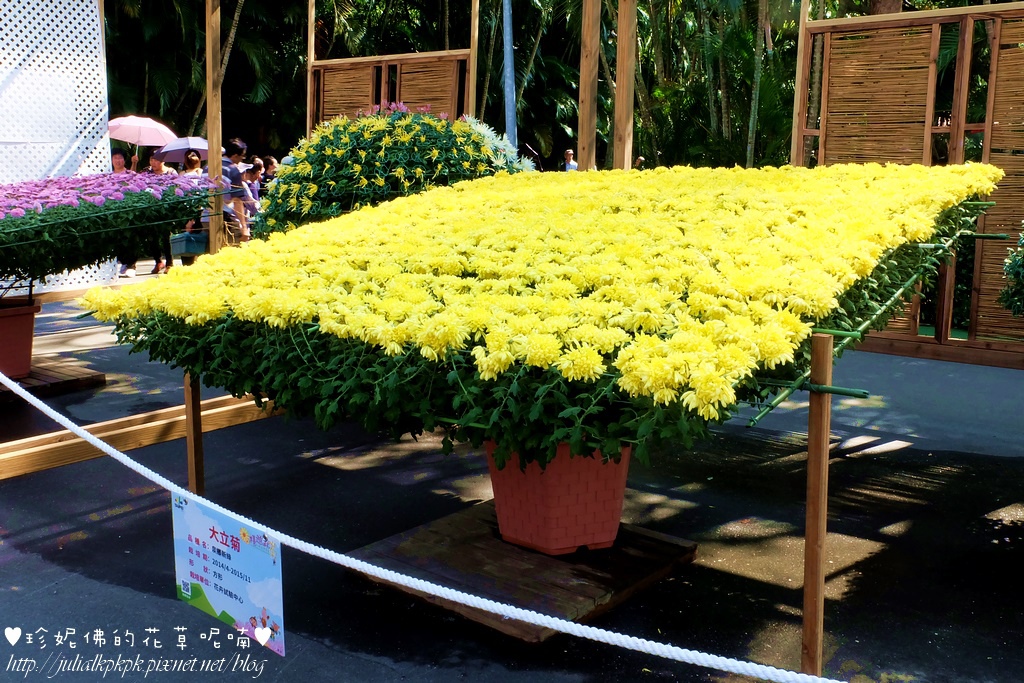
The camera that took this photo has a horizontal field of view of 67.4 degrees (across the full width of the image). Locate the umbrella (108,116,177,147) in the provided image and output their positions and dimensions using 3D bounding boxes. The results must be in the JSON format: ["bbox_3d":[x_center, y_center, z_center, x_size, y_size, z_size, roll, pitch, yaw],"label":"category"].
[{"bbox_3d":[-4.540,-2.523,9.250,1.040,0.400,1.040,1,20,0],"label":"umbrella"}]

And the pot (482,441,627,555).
[{"bbox_3d":[0.162,0.428,2.545,0.530,0.430,0.530,8,10,38],"label":"pot"}]

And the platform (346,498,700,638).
[{"bbox_3d":[0.050,0.695,2.483,0.770,0.065,0.800,8,10,40],"label":"platform"}]

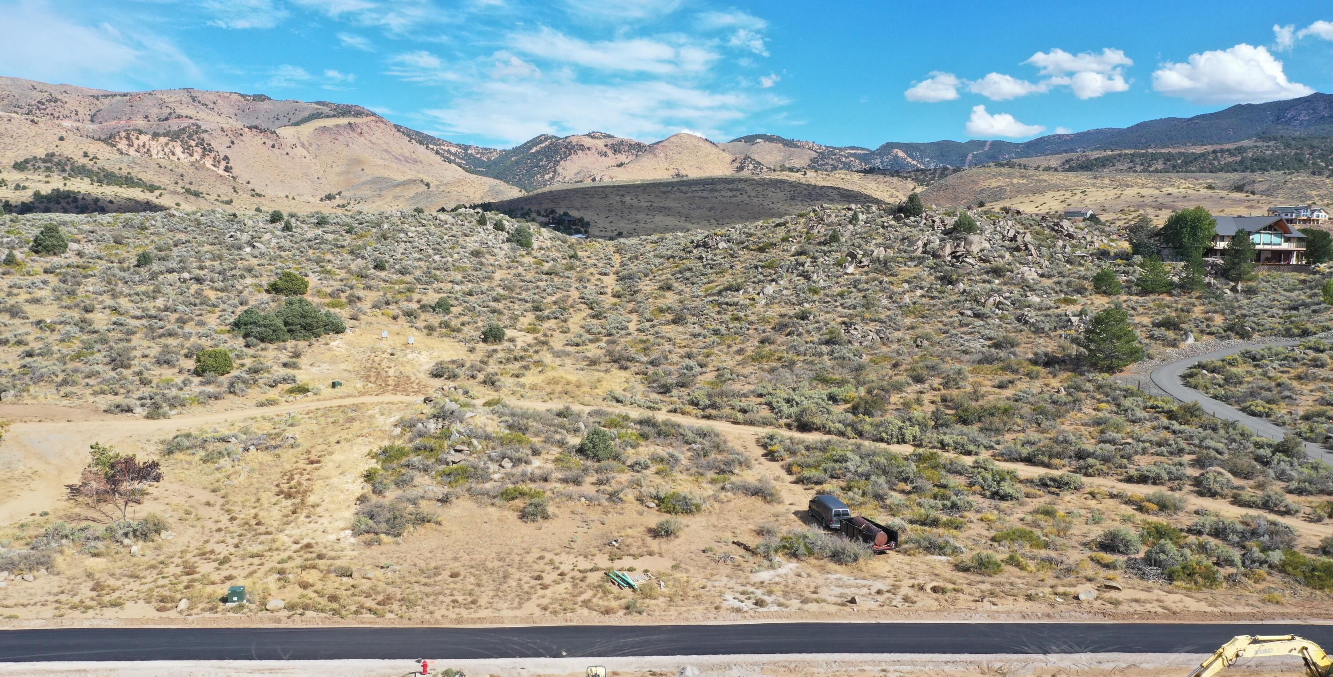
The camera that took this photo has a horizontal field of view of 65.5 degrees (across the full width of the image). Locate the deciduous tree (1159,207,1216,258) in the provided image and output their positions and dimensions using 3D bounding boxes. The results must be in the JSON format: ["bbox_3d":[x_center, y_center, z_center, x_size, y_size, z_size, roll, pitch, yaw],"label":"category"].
[{"bbox_3d":[100.653,-20.299,200.000,9.903,10.049,9.407,0,5,0],"label":"deciduous tree"}]

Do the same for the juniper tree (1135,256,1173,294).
[{"bbox_3d":[86.123,-11.218,183.000,6.155,6.620,5.847,0,5,0],"label":"juniper tree"}]

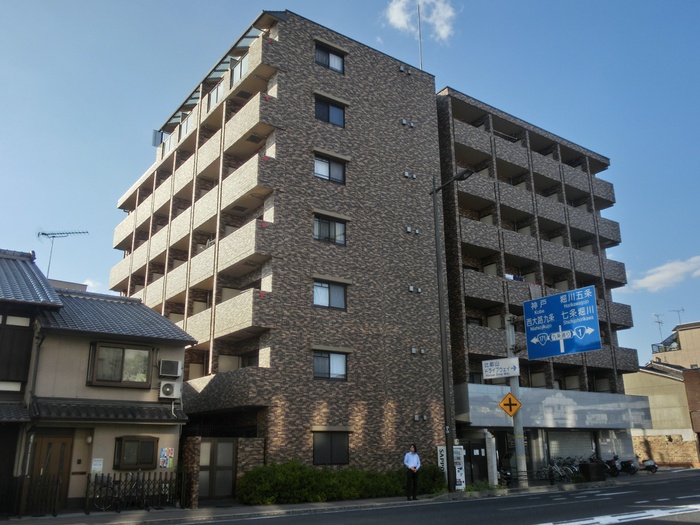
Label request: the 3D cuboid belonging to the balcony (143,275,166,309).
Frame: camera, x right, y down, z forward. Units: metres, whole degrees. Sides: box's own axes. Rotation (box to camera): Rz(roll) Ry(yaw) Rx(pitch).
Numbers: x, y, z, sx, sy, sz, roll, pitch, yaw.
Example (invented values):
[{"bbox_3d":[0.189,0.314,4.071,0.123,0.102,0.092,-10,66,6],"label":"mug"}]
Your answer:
[{"bbox_3d":[-9.739,1.747,32.046,1.250,1.300,3.023,12,-21,-35],"label":"balcony"}]

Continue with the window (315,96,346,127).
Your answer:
[{"bbox_3d":[-0.913,-6.656,27.064,1.588,1.078,0.154,11,-21,-35],"label":"window"}]

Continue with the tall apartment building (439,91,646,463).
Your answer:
[{"bbox_3d":[8.591,2.845,39.463,15.600,20.800,12.000,11,-21,-34],"label":"tall apartment building"}]

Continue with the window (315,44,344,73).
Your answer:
[{"bbox_3d":[-0.946,-9.336,27.874,1.588,1.078,0.154,11,-21,-35],"label":"window"}]

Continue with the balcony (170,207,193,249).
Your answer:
[{"bbox_3d":[-8.114,-1.689,30.382,0.790,1.375,2.996,11,-21,-35],"label":"balcony"}]

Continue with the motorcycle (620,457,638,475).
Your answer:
[{"bbox_3d":[14.643,10.724,32.398,0.680,1.080,1.720,3,-17,-14],"label":"motorcycle"}]

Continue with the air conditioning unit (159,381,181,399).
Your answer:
[{"bbox_3d":[-6.058,4.299,20.384,0.676,0.525,0.280,11,-20,-35],"label":"air conditioning unit"}]

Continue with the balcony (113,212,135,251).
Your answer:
[{"bbox_3d":[-13.806,-1.910,38.773,1.250,1.401,3.779,12,-21,-35],"label":"balcony"}]

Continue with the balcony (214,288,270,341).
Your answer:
[{"bbox_3d":[-4.362,2.183,24.628,0.806,1.459,3.448,11,-20,-35],"label":"balcony"}]

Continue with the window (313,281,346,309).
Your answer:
[{"bbox_3d":[-0.831,1.436,25.380,1.654,1.085,0.150,11,-20,-35],"label":"window"}]

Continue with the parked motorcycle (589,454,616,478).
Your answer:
[{"bbox_3d":[12.805,10.224,30.636,0.680,1.080,1.750,7,-18,-23],"label":"parked motorcycle"}]

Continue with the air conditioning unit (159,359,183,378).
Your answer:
[{"bbox_3d":[-6.097,3.597,20.568,0.699,0.519,0.280,11,-20,-35],"label":"air conditioning unit"}]

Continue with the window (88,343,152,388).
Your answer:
[{"bbox_3d":[-7.048,3.219,18.713,1.820,1.289,0.400,12,-21,-35],"label":"window"}]

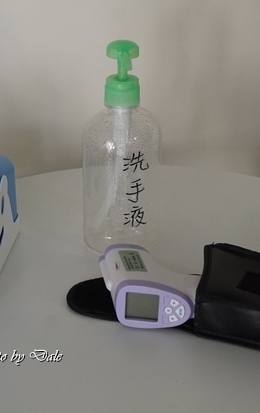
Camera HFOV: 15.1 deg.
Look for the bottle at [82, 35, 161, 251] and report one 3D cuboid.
[{"bbox_3d":[-0.008,-0.065,1.029,0.082,0.218,0.082,1,27,0],"label":"bottle"}]

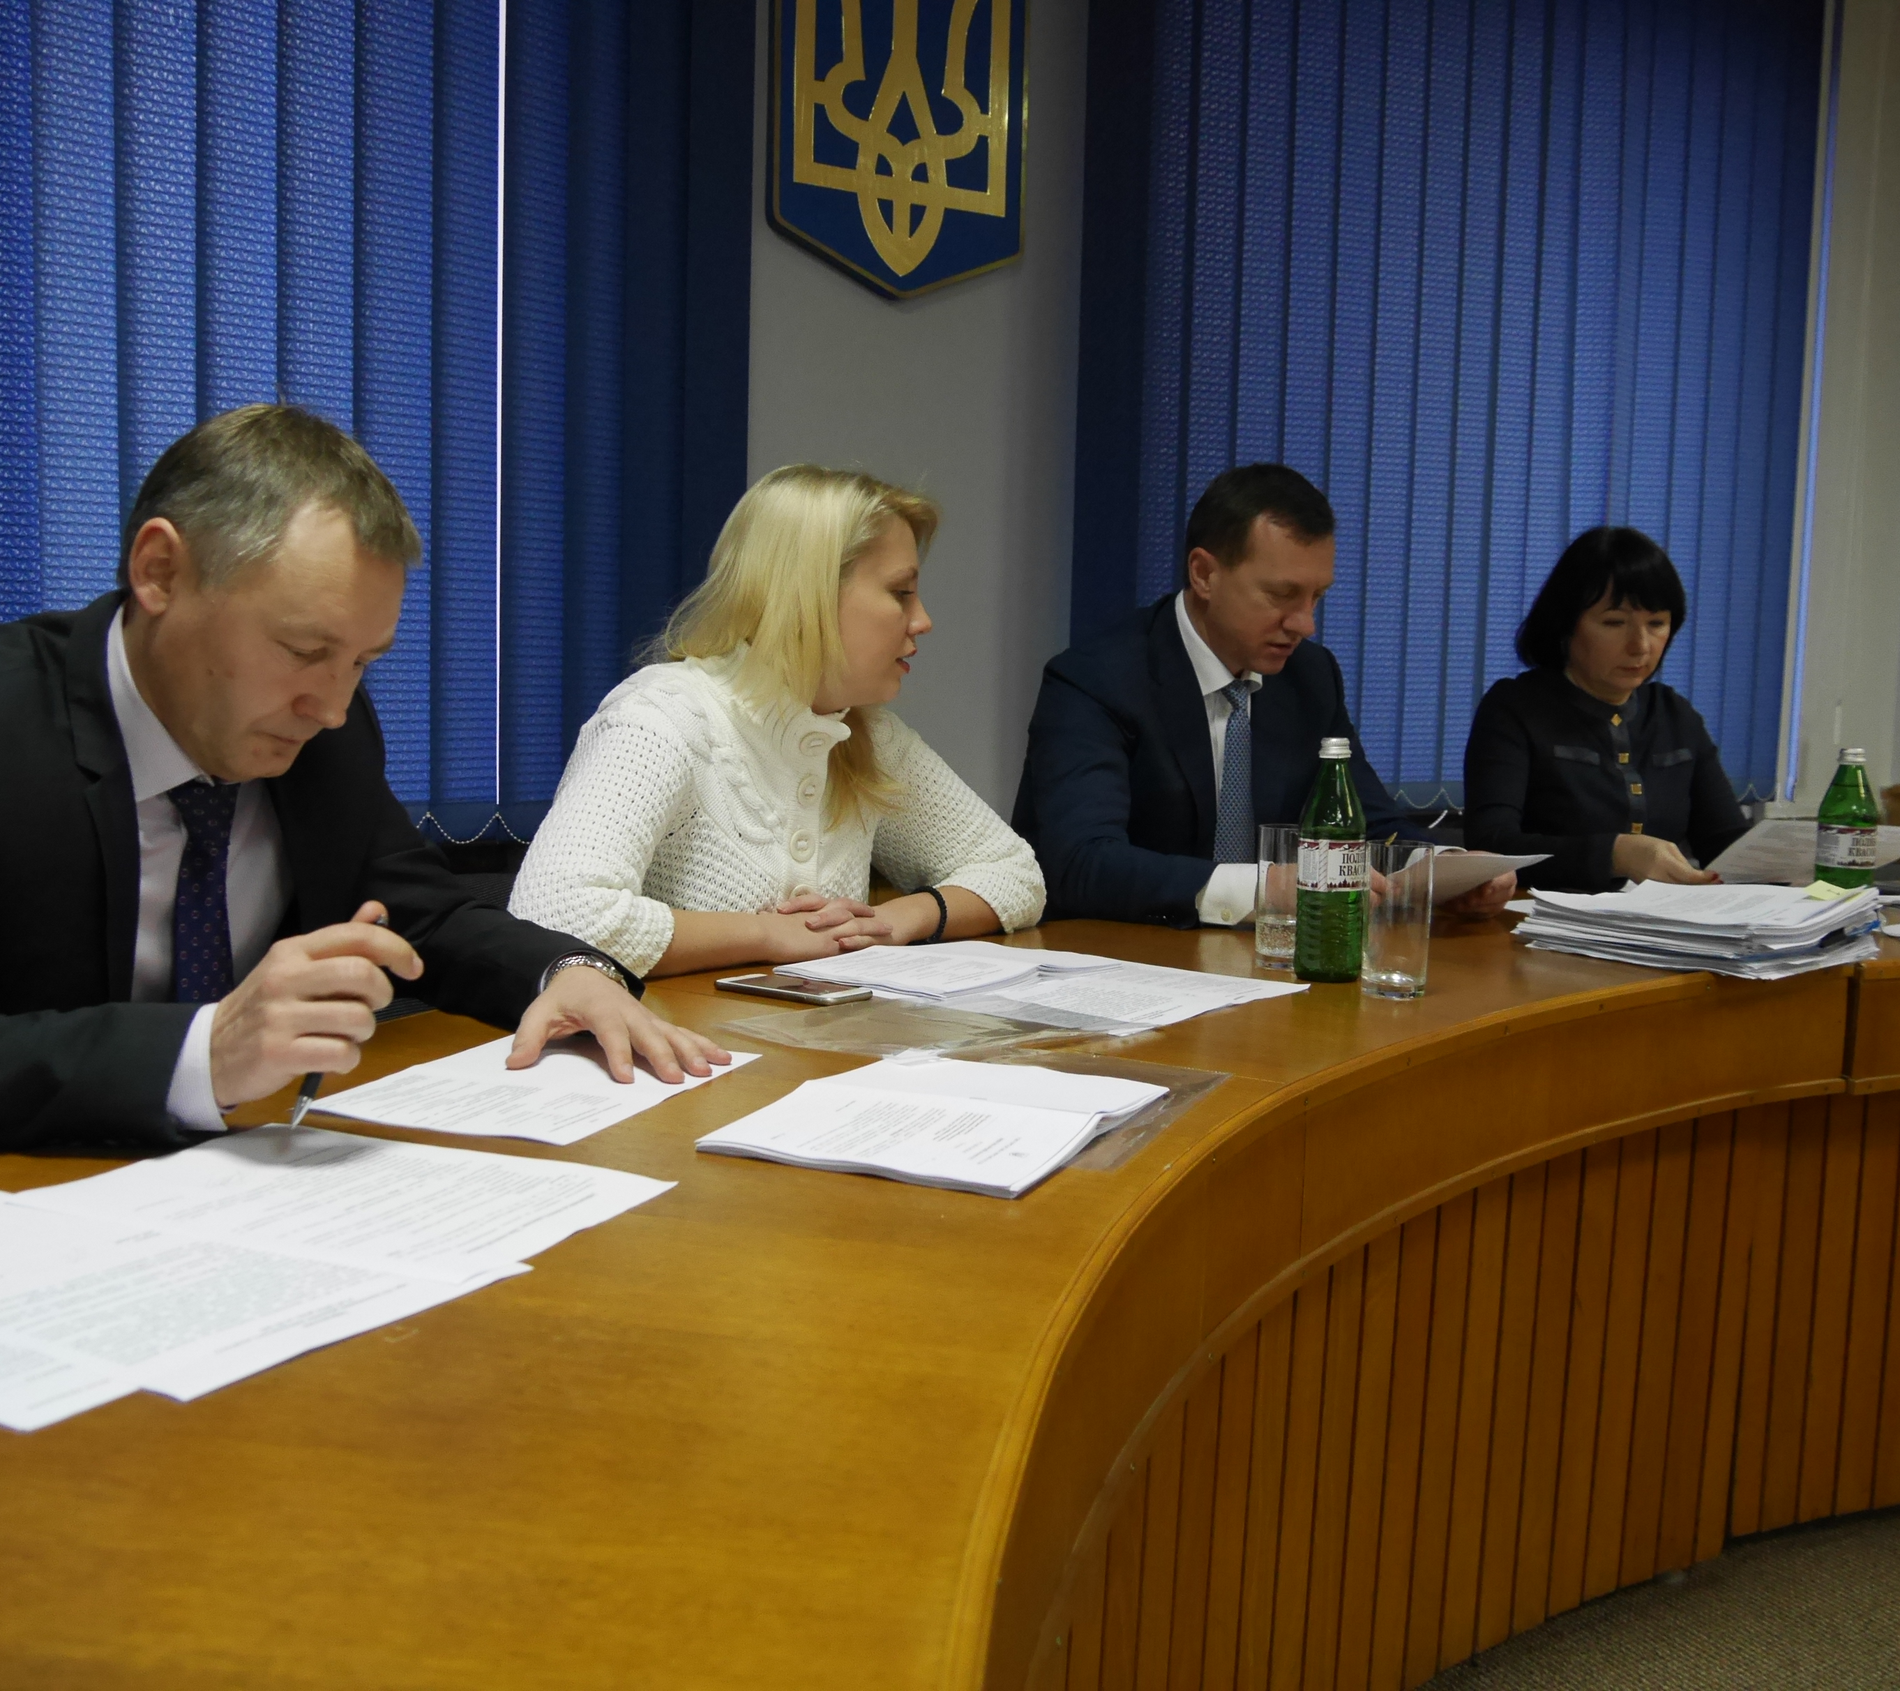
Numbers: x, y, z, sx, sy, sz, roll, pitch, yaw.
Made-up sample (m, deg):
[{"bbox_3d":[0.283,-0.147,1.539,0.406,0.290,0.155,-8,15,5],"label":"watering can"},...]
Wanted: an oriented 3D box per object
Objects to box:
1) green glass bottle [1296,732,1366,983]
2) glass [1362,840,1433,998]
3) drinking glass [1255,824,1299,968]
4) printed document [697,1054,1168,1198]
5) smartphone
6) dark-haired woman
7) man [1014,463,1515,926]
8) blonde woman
[{"bbox_3d":[0.385,0.015,1.827,0.070,0.240,0.070,-1,6,-20],"label":"green glass bottle"},{"bbox_3d":[0.431,0.069,1.758,0.064,0.147,0.064,1,5,0],"label":"glass"},{"bbox_3d":[0.356,0.052,1.917,0.064,0.147,0.064,1,5,0],"label":"drinking glass"},{"bbox_3d":[-0.002,0.177,1.212,0.213,0.015,0.292,4,6,24],"label":"printed document"},{"bbox_3d":[-0.146,0.130,1.696,0.138,0.007,0.067,5,7,34],"label":"smartphone"},{"bbox_3d":[0.959,0.186,2.650,0.500,1.270,0.720,1,6,-7],"label":"dark-haired woman"},{"bbox_3d":[0.335,0.186,2.278,0.600,1.310,0.750,-2,6,-32],"label":"man"},{"bbox_3d":[-0.180,0.221,2.021,0.570,1.265,0.720,-3,7,-40],"label":"blonde woman"}]

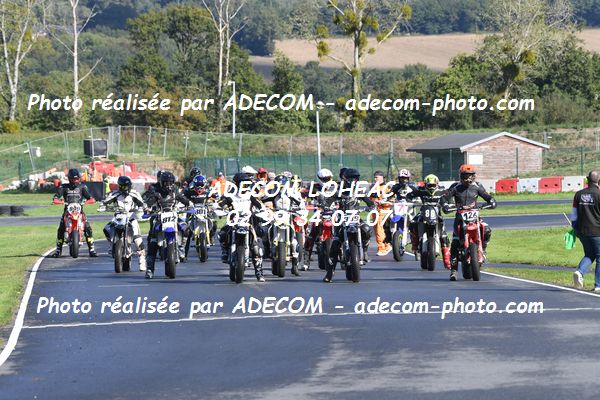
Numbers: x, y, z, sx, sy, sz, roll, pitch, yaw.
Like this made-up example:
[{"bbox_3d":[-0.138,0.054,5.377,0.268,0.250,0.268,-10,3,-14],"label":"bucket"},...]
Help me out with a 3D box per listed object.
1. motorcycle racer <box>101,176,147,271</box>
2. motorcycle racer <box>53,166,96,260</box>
[{"bbox_3d":[-3.096,0.412,76.000,0.820,1.660,0.800,0,0,5],"label":"motorcycle racer"},{"bbox_3d":[-4.502,0.270,86.500,0.900,1.770,0.750,0,0,0],"label":"motorcycle racer"}]

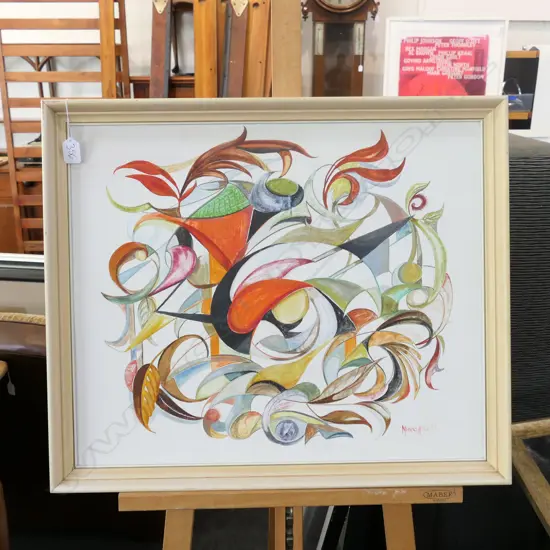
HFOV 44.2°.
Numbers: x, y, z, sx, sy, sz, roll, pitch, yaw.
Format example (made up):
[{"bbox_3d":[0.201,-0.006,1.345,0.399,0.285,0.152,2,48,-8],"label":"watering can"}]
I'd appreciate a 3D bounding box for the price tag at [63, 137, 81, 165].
[{"bbox_3d":[-0.293,-0.180,0.980,0.025,0.038,0.002,-5,2,-3],"label":"price tag"}]

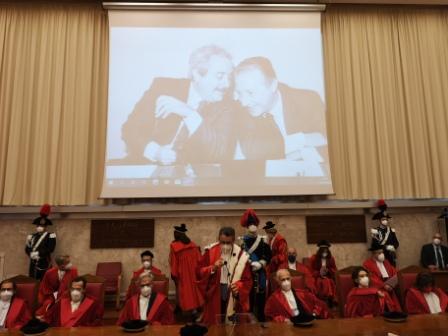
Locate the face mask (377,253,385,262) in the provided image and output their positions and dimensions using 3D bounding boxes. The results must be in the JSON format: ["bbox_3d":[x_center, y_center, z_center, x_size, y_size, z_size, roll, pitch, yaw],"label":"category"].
[{"bbox_3d":[2.645,1.508,5.875,0.130,0.150,0.090,1,-10,-13],"label":"face mask"}]

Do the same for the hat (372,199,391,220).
[{"bbox_3d":[3.367,0.889,7.445,0.400,0.440,0.240,0,-9,-5],"label":"hat"}]

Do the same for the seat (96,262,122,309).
[{"bbox_3d":[-2.390,2.443,7.285,0.530,0.910,0.550,-1,-9,-2],"label":"seat"}]

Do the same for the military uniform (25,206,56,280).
[{"bbox_3d":[-3.680,1.826,7.057,0.600,2.080,0.420,-1,-9,-3],"label":"military uniform"}]

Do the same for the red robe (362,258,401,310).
[{"bbox_3d":[2.636,1.997,5.844,0.580,0.950,0.620,1,-10,-14],"label":"red robe"}]

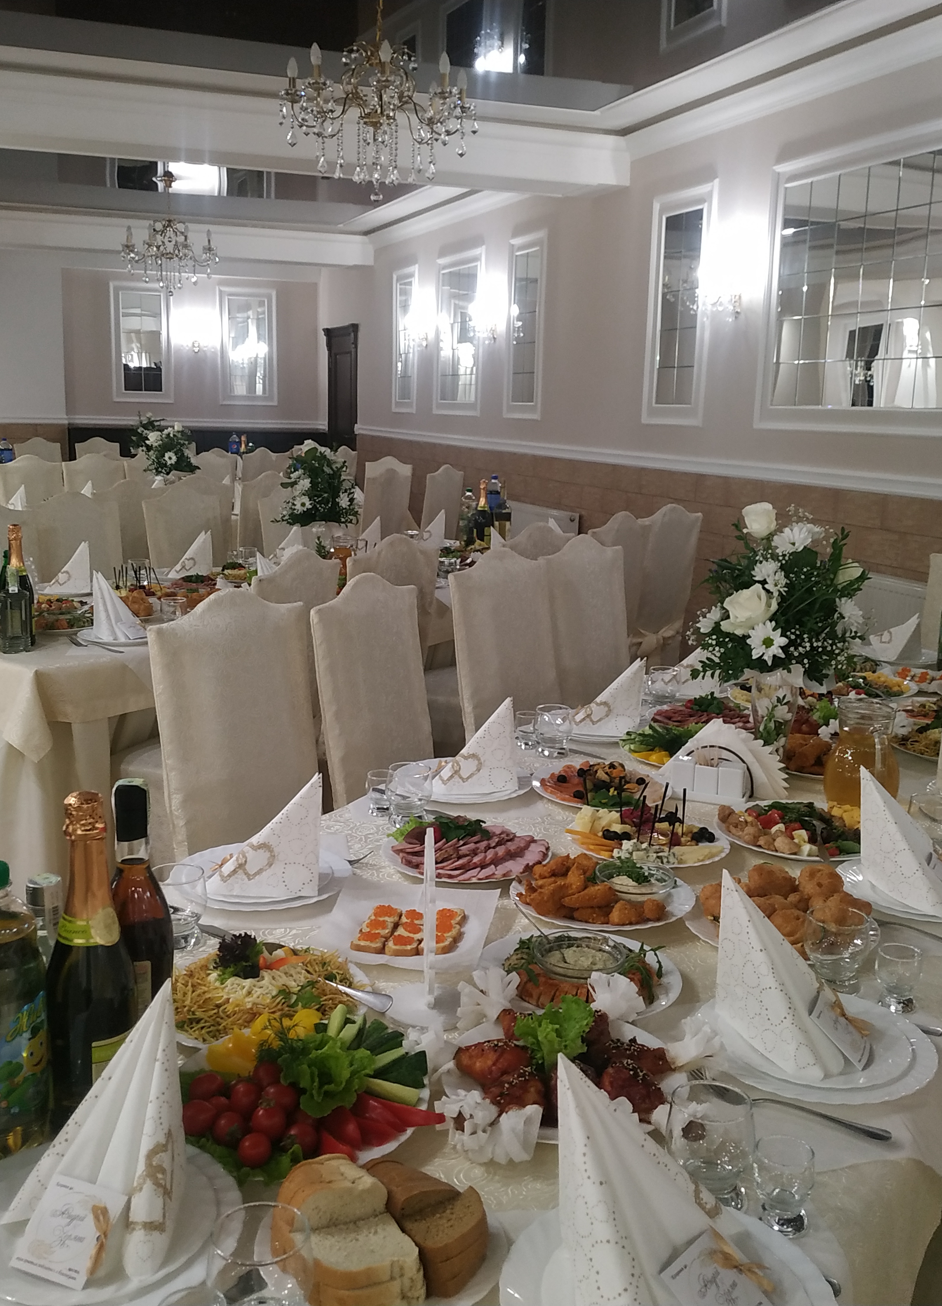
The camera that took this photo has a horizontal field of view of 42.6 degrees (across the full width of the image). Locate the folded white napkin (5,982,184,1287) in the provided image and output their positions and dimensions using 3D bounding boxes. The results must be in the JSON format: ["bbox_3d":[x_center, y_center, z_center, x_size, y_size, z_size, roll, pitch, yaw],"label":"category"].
[{"bbox_3d":[-0.286,0.368,0.974,0.140,0.163,0.140,7,13,23],"label":"folded white napkin"}]

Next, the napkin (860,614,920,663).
[{"bbox_3d":[1.123,-0.051,3.235,0.150,0.135,0.150,9,14,33],"label":"napkin"}]

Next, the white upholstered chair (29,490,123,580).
[{"bbox_3d":[-1.400,-0.108,4.760,0.530,1.020,0.460,9,14,32],"label":"white upholstered chair"}]

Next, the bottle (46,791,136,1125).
[{"bbox_3d":[-0.348,0.284,1.099,0.087,0.318,0.087,9,14,31],"label":"bottle"}]

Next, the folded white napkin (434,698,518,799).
[{"bbox_3d":[0.025,0.142,1.978,0.130,0.165,0.120,9,14,33],"label":"folded white napkin"}]

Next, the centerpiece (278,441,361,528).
[{"bbox_3d":[-0.576,-0.562,4.674,0.330,0.490,0.335,2,12,0],"label":"centerpiece"}]

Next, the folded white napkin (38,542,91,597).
[{"bbox_3d":[-1.258,-0.272,3.826,0.135,0.165,0.125,9,14,33],"label":"folded white napkin"}]

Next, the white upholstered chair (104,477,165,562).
[{"bbox_3d":[-1.667,-0.253,5.433,0.520,1.068,0.440,9,14,33],"label":"white upholstered chair"}]

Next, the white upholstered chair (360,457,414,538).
[{"bbox_3d":[-0.643,-0.513,6.745,0.520,1.068,0.440,9,14,33],"label":"white upholstered chair"}]

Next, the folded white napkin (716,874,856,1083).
[{"bbox_3d":[0.332,0.328,1.267,0.150,0.166,0.135,9,14,33],"label":"folded white napkin"}]

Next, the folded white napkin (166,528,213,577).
[{"bbox_3d":[-1.011,-0.382,4.466,0.140,0.158,0.140,7,13,23],"label":"folded white napkin"}]

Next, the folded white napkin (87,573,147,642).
[{"bbox_3d":[-0.990,-0.130,3.318,0.150,0.166,0.135,9,14,33],"label":"folded white napkin"}]

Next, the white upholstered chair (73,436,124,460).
[{"bbox_3d":[-2.827,-1.187,9.749,0.520,1.068,0.440,9,14,33],"label":"white upholstered chair"}]

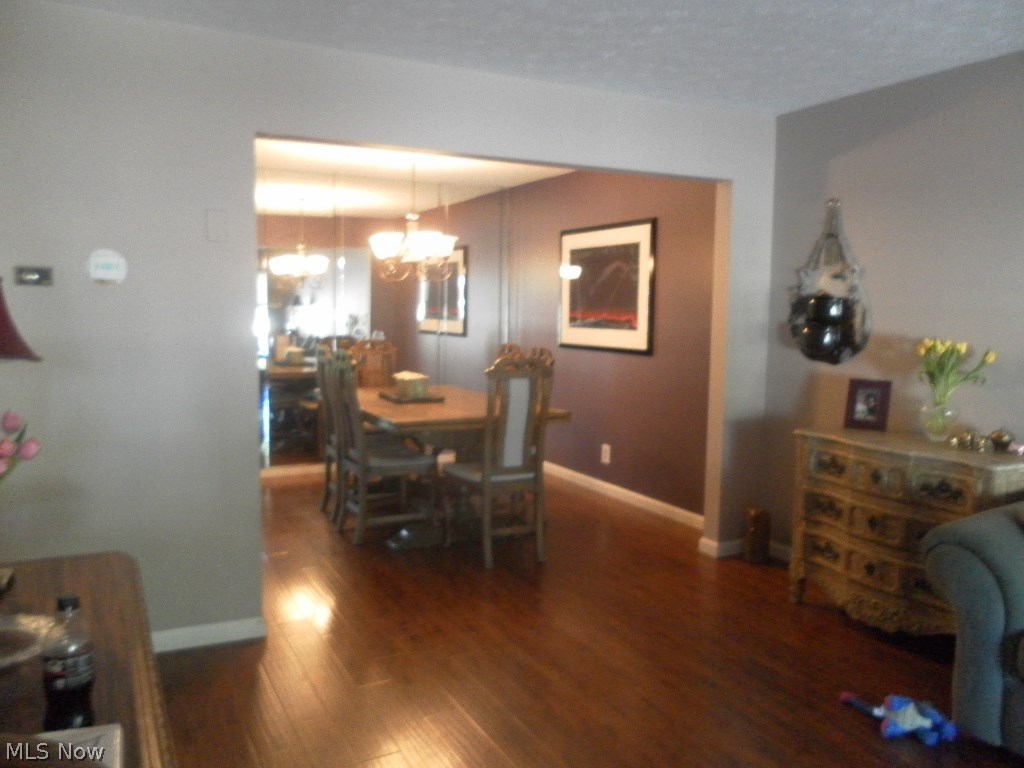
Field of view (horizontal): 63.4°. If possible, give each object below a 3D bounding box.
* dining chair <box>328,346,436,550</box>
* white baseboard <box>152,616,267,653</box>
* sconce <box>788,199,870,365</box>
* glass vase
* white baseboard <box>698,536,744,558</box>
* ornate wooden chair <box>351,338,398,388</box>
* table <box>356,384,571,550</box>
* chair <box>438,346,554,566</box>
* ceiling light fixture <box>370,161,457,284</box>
[{"bbox_3d":[-0.753,0.350,5.022,0.550,1.125,0.430,-2,6,-27],"label":"dining chair"},{"bbox_3d":[-1.241,1.017,3.379,0.467,0.090,0.020,-2,6,-27],"label":"white baseboard"},{"bbox_3d":[1.573,-0.508,4.125,0.195,0.820,0.430,-2,6,-27],"label":"sconce"},{"bbox_3d":[1.806,0.171,3.523,0.155,0.167,0.155,-2,6,-27],"label":"glass vase"},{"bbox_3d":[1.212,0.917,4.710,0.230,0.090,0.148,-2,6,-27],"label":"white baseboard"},{"bbox_3d":[-0.976,0.222,6.369,0.420,1.130,0.570,-2,6,-27],"label":"ornate wooden chair"},{"bbox_3d":[-0.545,0.487,5.521,1.125,0.765,1.790,-2,6,-27],"label":"table"},{"bbox_3d":[-0.104,0.372,4.637,0.430,1.165,0.600,-2,6,-27],"label":"chair"},{"bbox_3d":[-0.654,-1.103,5.468,0.600,0.860,0.600,1,5,0],"label":"ceiling light fixture"}]

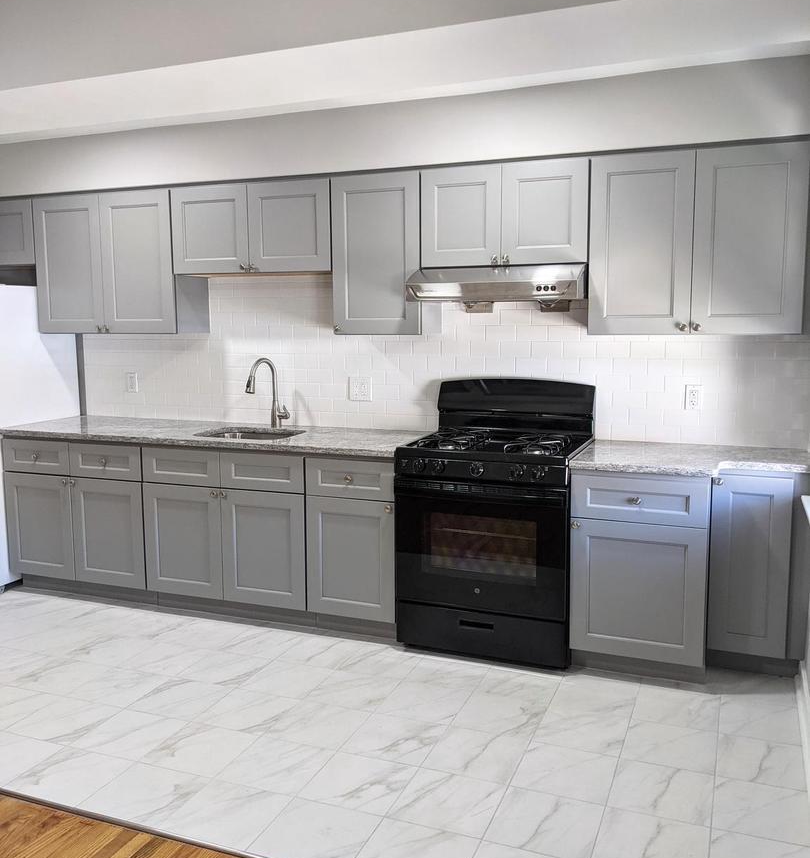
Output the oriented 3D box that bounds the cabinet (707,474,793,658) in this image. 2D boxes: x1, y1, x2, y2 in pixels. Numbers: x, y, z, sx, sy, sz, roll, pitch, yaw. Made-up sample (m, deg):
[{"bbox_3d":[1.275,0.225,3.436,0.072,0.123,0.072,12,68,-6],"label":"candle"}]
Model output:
[{"bbox_3d":[1.460,0.519,3.570,0.305,0.748,0.440,3,7,21],"label":"cabinet"}]

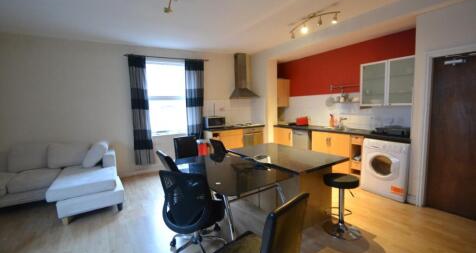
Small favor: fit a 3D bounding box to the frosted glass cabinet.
[{"bbox_3d":[2.487,-0.703,3.200,0.320,0.710,0.810,-5,7,-33],"label":"frosted glass cabinet"}]

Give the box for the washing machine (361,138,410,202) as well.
[{"bbox_3d":[2.444,0.622,3.164,0.570,0.850,0.597,-5,7,-33],"label":"washing machine"}]

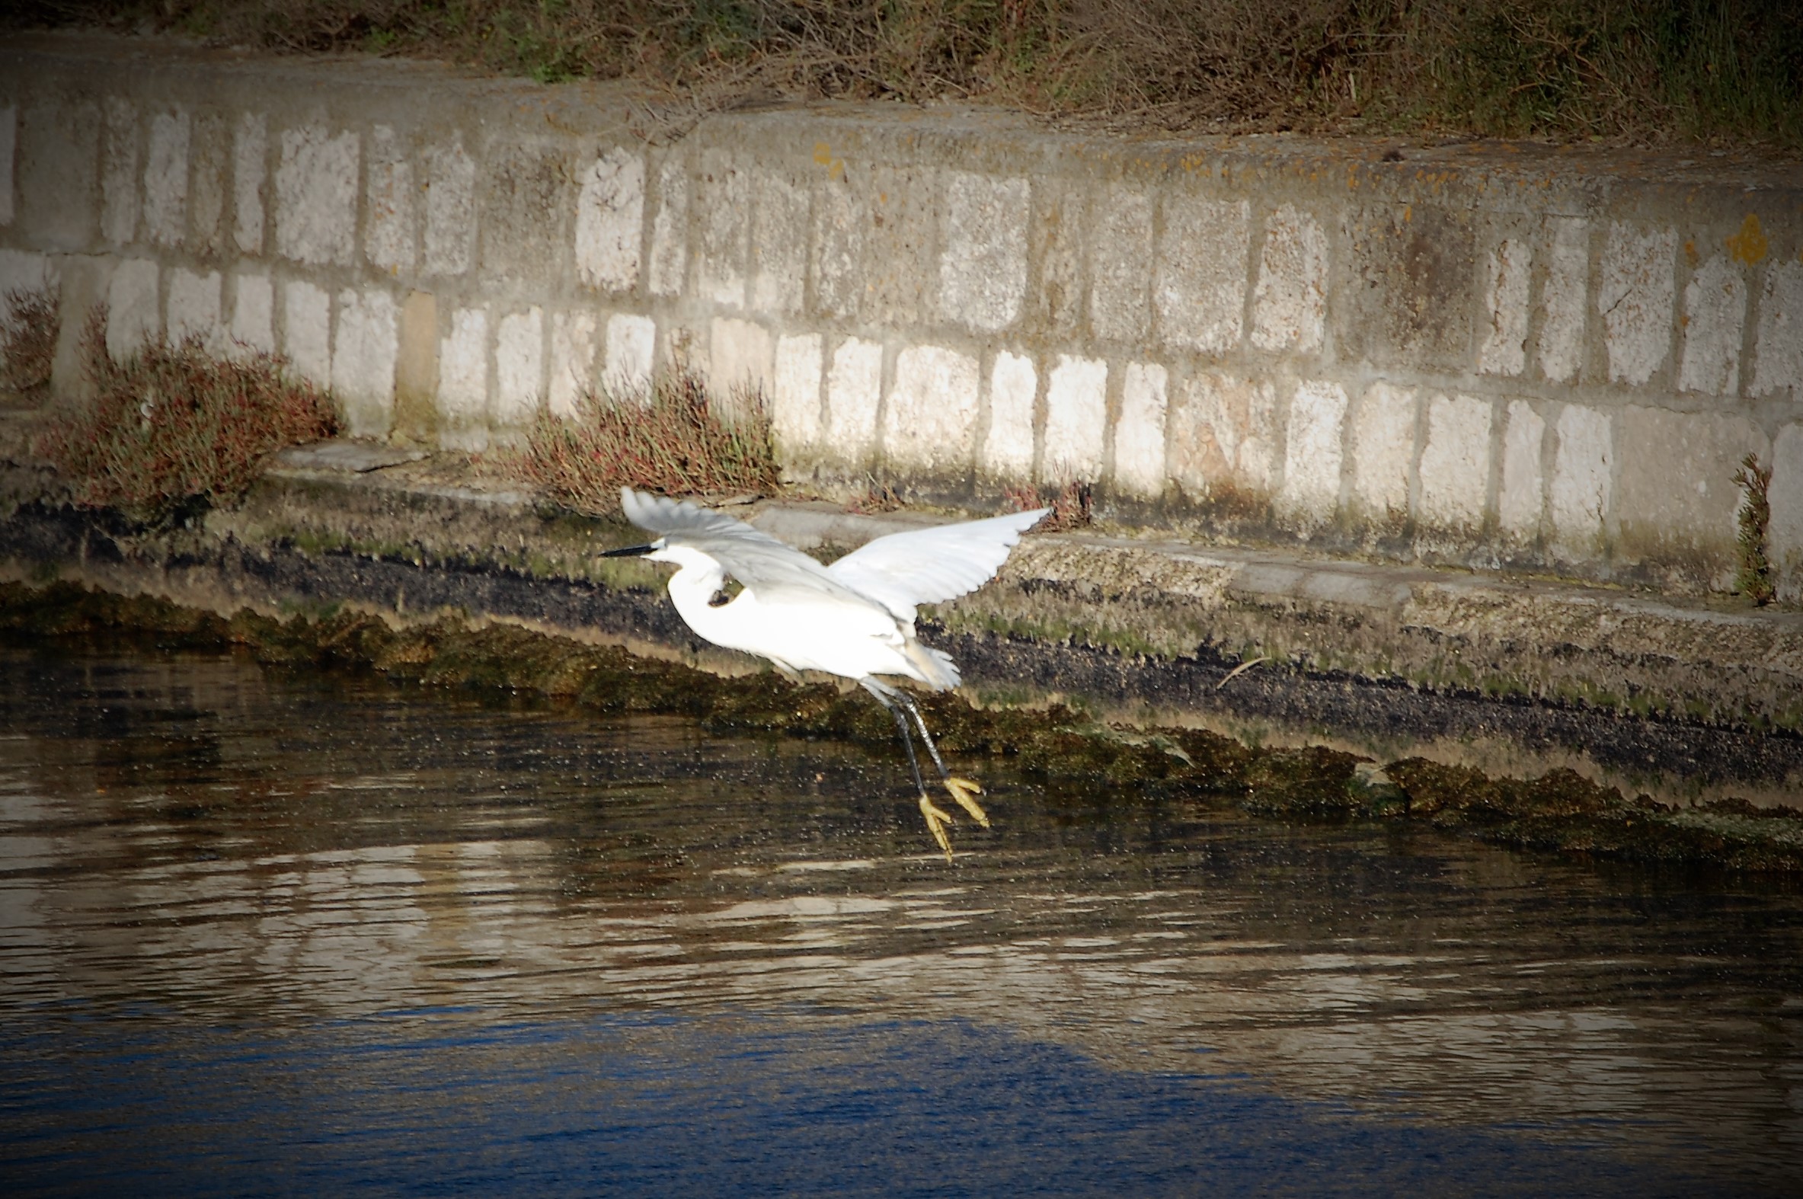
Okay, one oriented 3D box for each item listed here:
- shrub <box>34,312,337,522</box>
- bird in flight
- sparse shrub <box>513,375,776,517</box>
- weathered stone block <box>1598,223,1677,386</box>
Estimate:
[{"bbox_3d":[-1.073,-0.274,22.490,0.360,0.308,0.568,-6,7,-31],"label":"shrub"},{"bbox_3d":[-0.139,0.060,17.400,0.510,0.465,0.830,1,7,33],"label":"bird in flight"},{"bbox_3d":[-0.364,-0.222,21.415,0.280,0.199,0.503,-6,7,-31],"label":"sparse shrub"},{"bbox_3d":[1.026,-0.382,19.619,0.150,0.208,0.159,3,2,-32],"label":"weathered stone block"}]

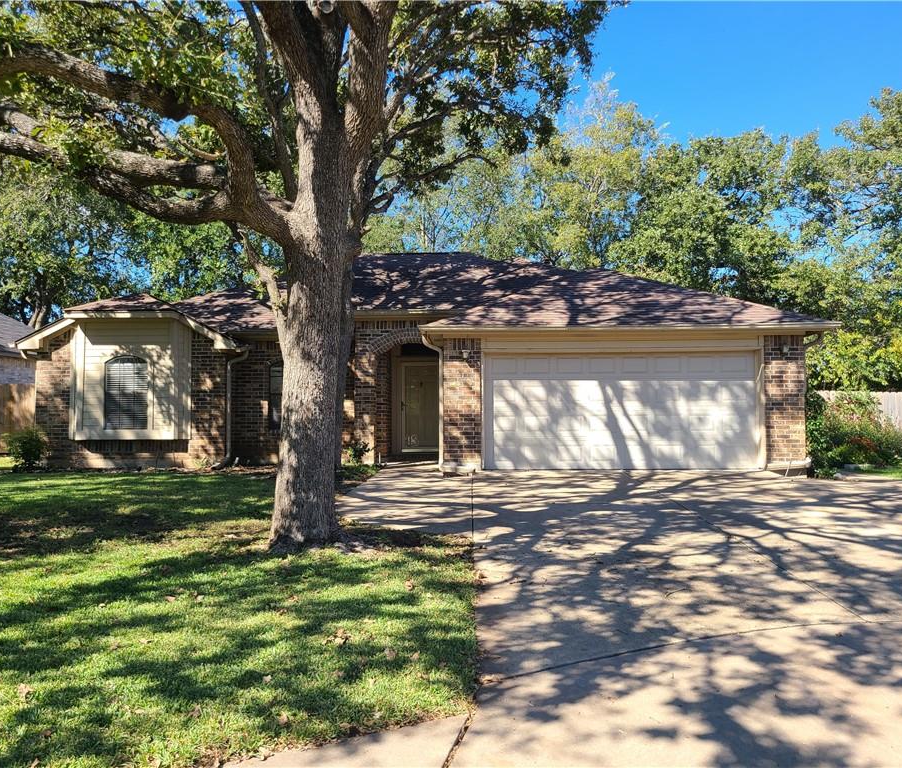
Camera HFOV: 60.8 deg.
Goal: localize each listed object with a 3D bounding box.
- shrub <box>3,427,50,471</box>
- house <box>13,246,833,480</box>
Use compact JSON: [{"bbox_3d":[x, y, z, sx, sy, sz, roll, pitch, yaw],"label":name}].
[{"bbox_3d":[-8.580,1.300,15.550,0.940,0.900,0.900,0,-2,3],"label":"shrub"},{"bbox_3d":[-0.850,-0.930,19.900,15.500,5.600,13.000,0,-2,3],"label":"house"}]

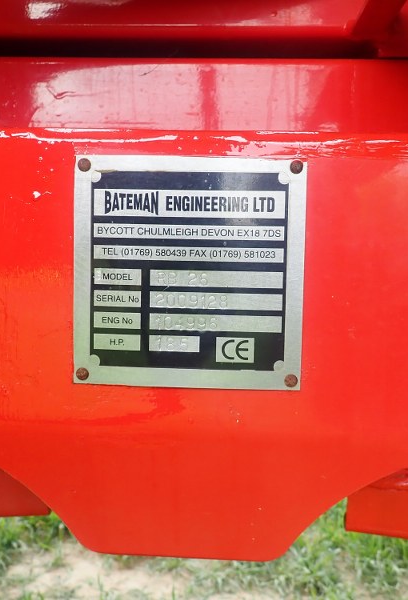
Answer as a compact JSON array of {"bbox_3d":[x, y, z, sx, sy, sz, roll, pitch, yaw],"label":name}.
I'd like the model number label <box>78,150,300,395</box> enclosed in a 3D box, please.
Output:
[{"bbox_3d":[-0.006,-0.011,0.253,0.100,0.100,0.002,1,3,0],"label":"model number label"}]

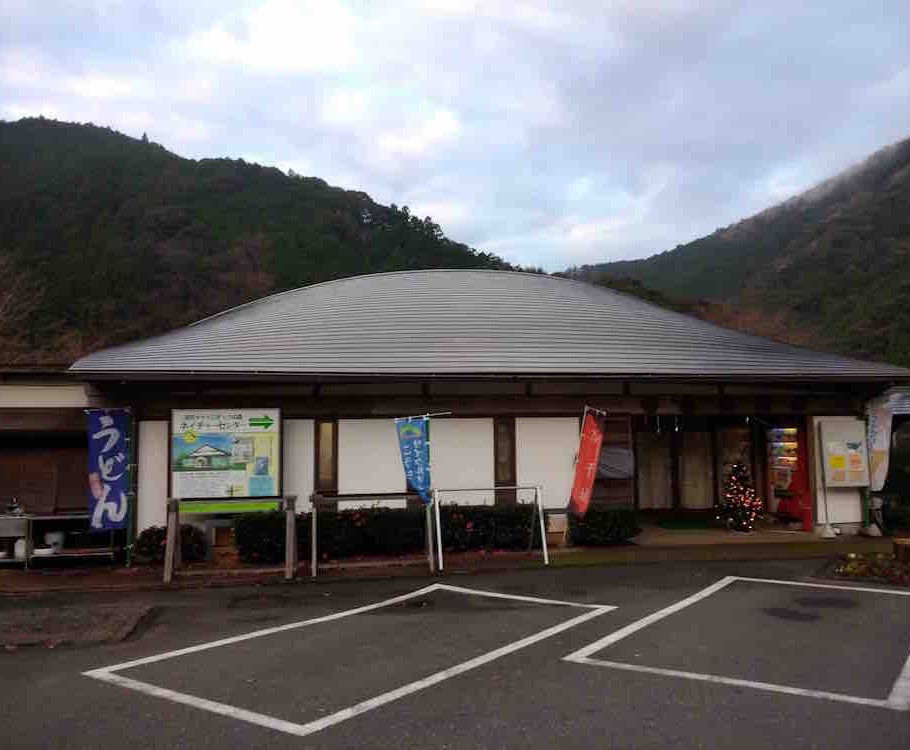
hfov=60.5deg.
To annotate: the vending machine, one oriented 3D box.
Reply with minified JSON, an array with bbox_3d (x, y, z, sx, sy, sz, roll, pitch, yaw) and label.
[{"bbox_3d":[6.667,1.861,15.066,0.700,1.830,1.130,0,-5,-9],"label":"vending machine"}]

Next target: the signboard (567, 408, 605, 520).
[{"bbox_3d":[2.091,1.391,12.400,0.550,1.830,0.100,12,-4,-38],"label":"signboard"}]

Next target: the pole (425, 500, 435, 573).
[{"bbox_3d":[-0.346,2.263,11.000,0.080,1.030,0.080,0,-4,-7],"label":"pole"}]

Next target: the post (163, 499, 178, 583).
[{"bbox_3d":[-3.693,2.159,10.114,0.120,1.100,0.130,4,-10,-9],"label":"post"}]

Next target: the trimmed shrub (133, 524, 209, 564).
[{"bbox_3d":[-4.227,2.526,11.590,1.000,0.550,0.800,0,-5,-9],"label":"trimmed shrub"}]

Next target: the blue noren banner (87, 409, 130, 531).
[{"bbox_3d":[-5.071,1.385,11.431,0.580,1.770,0.050,0,-5,-9],"label":"blue noren banner"}]

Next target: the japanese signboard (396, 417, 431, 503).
[{"bbox_3d":[-0.561,1.156,10.542,0.480,1.180,0.080,0,-5,-6],"label":"japanese signboard"}]

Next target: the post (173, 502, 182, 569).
[{"bbox_3d":[-3.771,2.181,10.600,0.100,0.970,0.100,0,-4,-7],"label":"post"}]

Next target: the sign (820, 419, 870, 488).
[{"bbox_3d":[6.508,1.308,13.000,0.780,1.140,0.080,0,-4,-6],"label":"sign"}]

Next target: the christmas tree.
[{"bbox_3d":[5.003,2.147,13.668,0.800,1.220,0.800,0,-5,-9],"label":"christmas tree"}]

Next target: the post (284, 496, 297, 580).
[{"bbox_3d":[-2.225,2.211,10.550,0.130,1.120,0.130,0,-4,-7],"label":"post"}]

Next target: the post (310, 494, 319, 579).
[{"bbox_3d":[-1.867,2.146,10.364,0.090,1.110,0.100,0,-9,-9],"label":"post"}]

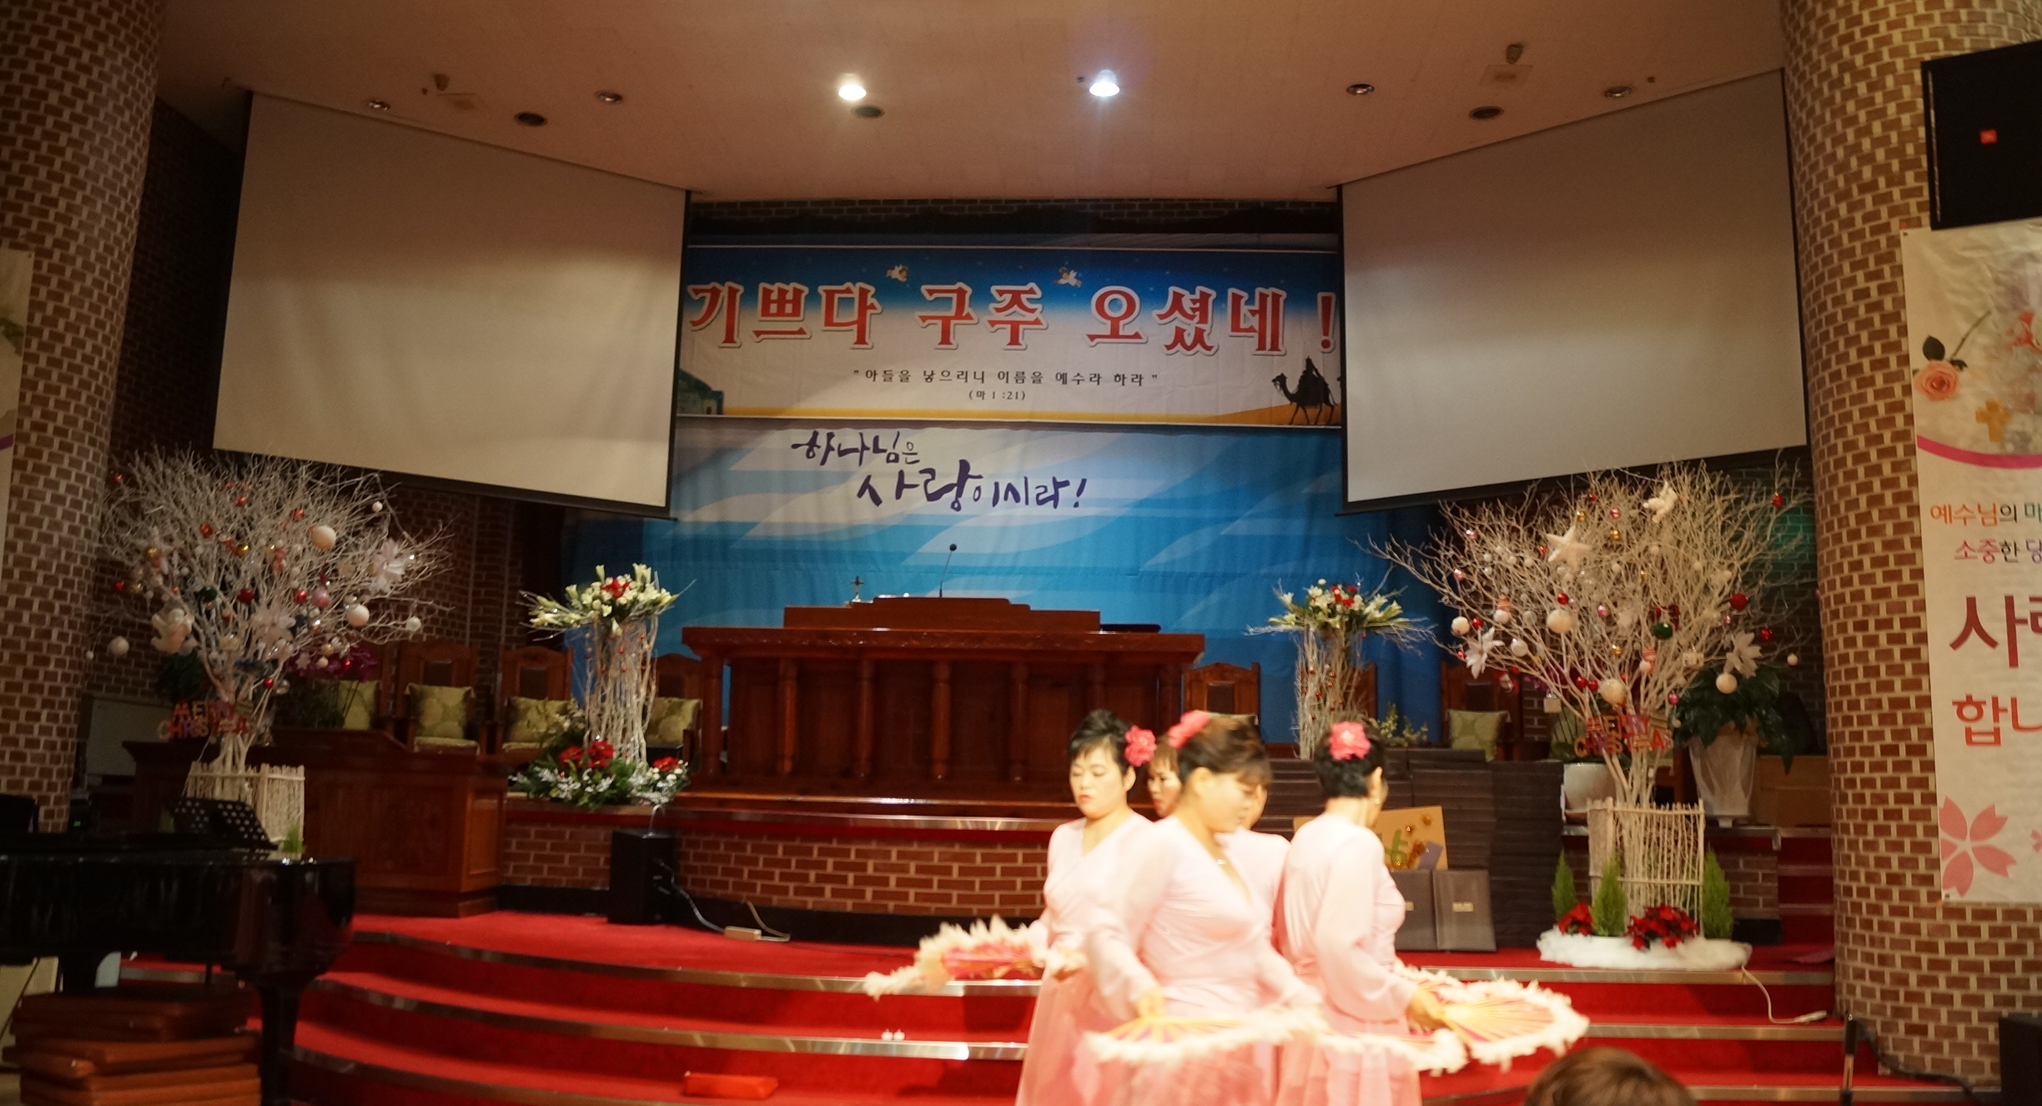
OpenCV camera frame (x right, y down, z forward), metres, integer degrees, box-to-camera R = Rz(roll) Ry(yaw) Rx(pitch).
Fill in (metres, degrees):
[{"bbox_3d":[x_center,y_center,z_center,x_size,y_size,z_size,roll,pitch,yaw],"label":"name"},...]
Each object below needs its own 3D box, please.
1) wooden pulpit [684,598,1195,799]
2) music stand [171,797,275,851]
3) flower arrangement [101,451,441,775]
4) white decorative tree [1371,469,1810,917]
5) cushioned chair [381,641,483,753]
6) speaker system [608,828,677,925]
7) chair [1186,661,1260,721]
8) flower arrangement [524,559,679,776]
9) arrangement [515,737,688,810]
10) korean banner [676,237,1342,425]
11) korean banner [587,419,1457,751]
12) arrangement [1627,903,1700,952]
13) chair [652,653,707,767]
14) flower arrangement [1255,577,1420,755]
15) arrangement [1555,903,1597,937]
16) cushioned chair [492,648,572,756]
[{"bbox_3d":[-0.428,0.863,9.012,2.956,1.148,0.900,1,-9,3],"label":"wooden pulpit"},{"bbox_3d":[-3.133,1.064,6.000,0.220,0.220,0.420,9,-12,-39],"label":"music stand"},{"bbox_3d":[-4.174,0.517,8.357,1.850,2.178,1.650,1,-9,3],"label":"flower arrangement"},{"bbox_3d":[2.805,0.764,7.500,1.950,2.400,1.800,0,-9,8],"label":"white decorative tree"},{"bbox_3d":[-4.023,1.145,10.550,0.580,1.090,0.600,5,-10,-24],"label":"cushioned chair"},{"bbox_3d":[-2.028,1.760,8.220,0.280,0.480,0.280,-6,-12,38],"label":"speaker system"},{"bbox_3d":[1.396,1.238,10.438,0.620,1.039,0.620,0,-9,4],"label":"chair"},{"bbox_3d":[-2.516,0.766,9.285,0.920,1.430,0.750,1,-9,3],"label":"flower arrangement"},{"bbox_3d":[-2.470,1.301,9.000,1.030,0.430,0.550,1,-9,3],"label":"arrangement"},{"bbox_3d":[-0.082,-1.627,11.231,4.950,1.376,0.040,1,-9,2],"label":"korean banner"},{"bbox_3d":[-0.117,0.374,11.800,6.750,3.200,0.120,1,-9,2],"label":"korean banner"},{"bbox_3d":[3.057,1.787,7.271,0.330,0.250,0.290,1,-9,3],"label":"arrangement"},{"bbox_3d":[-2.519,1.257,10.900,0.560,1.080,0.600,2,-9,-5],"label":"chair"},{"bbox_3d":[1.694,0.804,8.350,0.870,1.320,0.720,1,-9,0],"label":"flower arrangement"},{"bbox_3d":[2.647,1.752,7.300,0.200,0.170,0.190,1,-9,0],"label":"arrangement"},{"bbox_3d":[-3.272,1.102,10.095,0.620,1.028,0.620,3,-9,-10],"label":"cushioned chair"}]

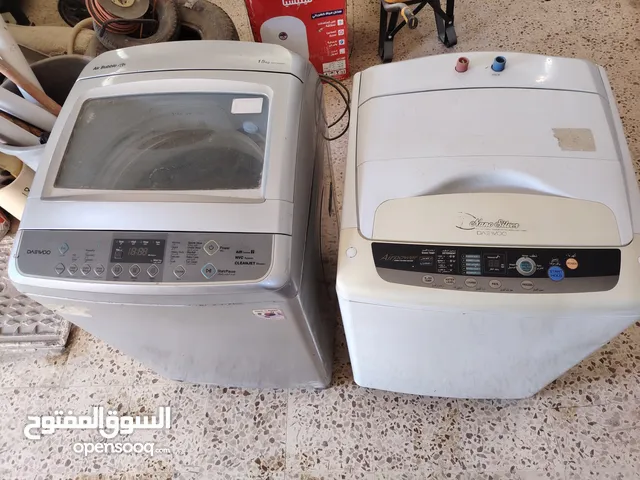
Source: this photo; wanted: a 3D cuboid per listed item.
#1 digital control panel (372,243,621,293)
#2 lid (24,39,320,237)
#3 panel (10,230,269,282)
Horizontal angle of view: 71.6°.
[{"bbox_3d":[0.357,0.061,0.930,0.495,0.030,0.097,1,82,8],"label":"digital control panel"},{"bbox_3d":[-0.338,-0.245,1.067,0.610,0.080,0.550,1,62,8],"label":"lid"},{"bbox_3d":[-0.366,0.037,0.919,0.565,0.030,0.101,1,82,8],"label":"panel"}]

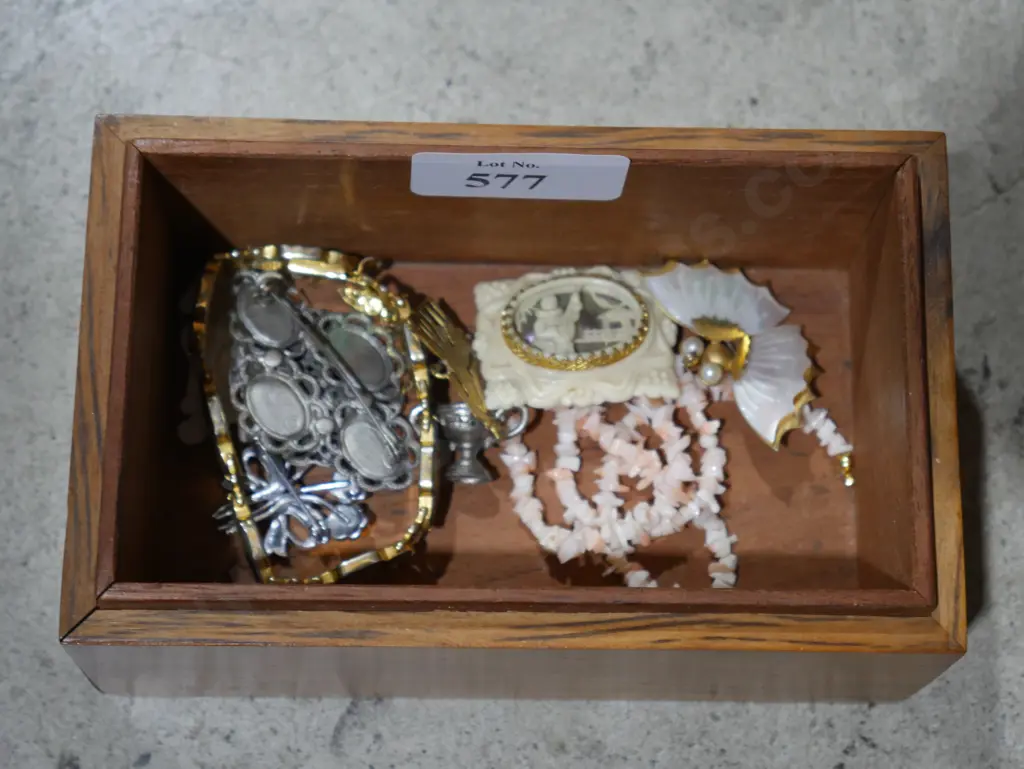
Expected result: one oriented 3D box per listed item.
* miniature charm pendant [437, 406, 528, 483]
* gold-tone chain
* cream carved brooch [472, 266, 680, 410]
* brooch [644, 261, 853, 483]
[{"bbox_3d":[-0.009,0.013,0.486,0.025,0.011,0.016,1,74,-2],"label":"miniature charm pendant"},{"bbox_3d":[-0.046,0.007,0.550,0.056,0.016,0.081,-4,73,-3],"label":"gold-tone chain"},{"bbox_3d":[0.016,-0.010,0.556,0.048,0.009,0.035,-2,68,-3],"label":"cream carved brooch"},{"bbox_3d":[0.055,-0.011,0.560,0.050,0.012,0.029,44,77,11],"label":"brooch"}]

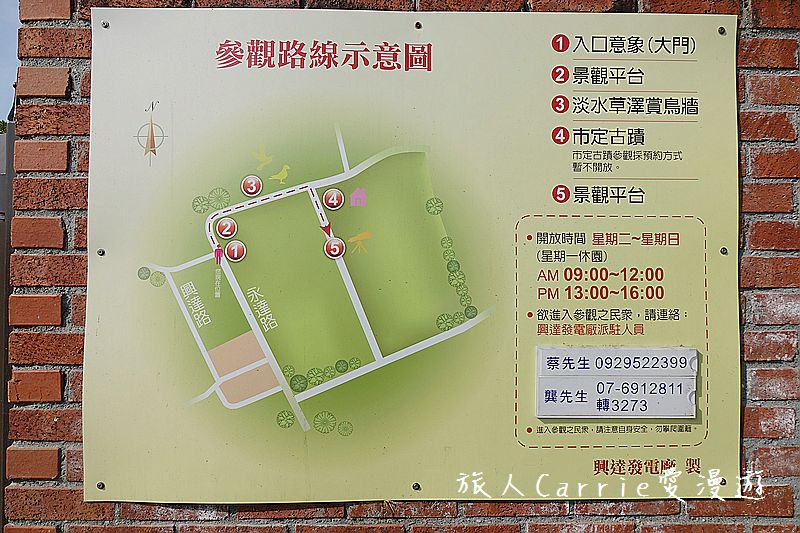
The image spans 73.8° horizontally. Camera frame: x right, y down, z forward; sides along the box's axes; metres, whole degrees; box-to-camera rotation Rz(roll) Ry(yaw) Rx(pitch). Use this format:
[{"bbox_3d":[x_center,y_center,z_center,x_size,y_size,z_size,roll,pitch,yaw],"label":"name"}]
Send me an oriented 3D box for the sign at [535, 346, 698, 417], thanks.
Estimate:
[{"bbox_3d":[0.399,0.214,0.979,0.297,0.128,0.010,0,-1,-1],"label":"sign"}]

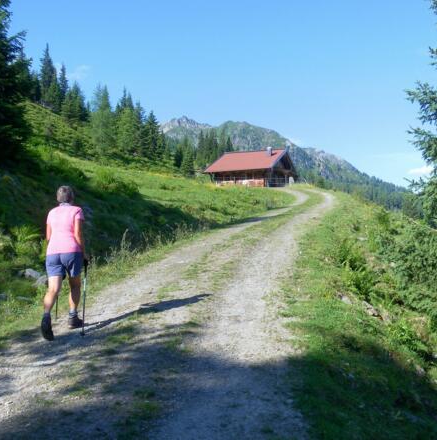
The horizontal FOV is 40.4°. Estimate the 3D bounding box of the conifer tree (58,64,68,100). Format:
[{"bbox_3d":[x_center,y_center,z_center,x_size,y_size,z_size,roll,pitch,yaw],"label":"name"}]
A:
[{"bbox_3d":[-25.763,-22.048,98.000,1.850,7.900,1.850,0,-2,0],"label":"conifer tree"}]

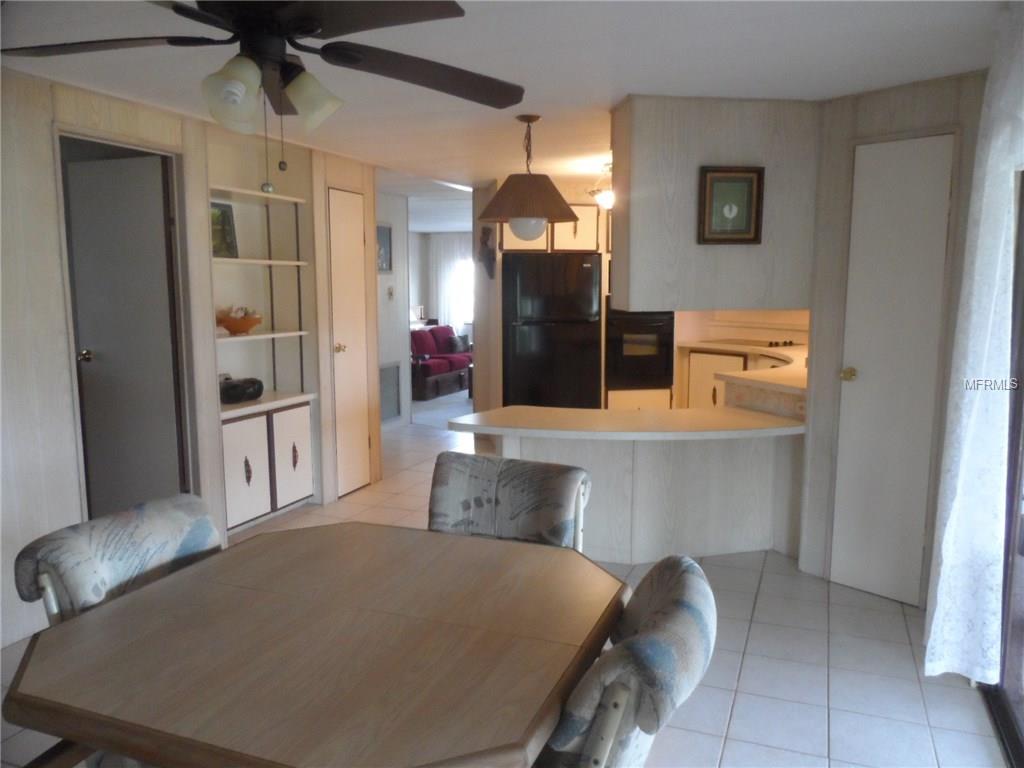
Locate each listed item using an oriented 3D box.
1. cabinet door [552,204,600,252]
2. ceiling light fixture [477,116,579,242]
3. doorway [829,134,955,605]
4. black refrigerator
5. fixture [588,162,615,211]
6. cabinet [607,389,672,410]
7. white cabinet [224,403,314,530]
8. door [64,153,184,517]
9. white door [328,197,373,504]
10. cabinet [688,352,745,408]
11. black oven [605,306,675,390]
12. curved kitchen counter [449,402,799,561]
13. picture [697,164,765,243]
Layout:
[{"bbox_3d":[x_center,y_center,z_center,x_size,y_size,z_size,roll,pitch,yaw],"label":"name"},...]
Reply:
[{"bbox_3d":[0.497,-1.210,5.530,0.370,0.370,0.020,-1,7,-3],"label":"cabinet door"},{"bbox_3d":[0.086,-1.038,3.603,0.503,0.624,0.503,0,8,0],"label":"ceiling light fixture"},{"bbox_3d":[1.722,-0.035,3.232,0.393,2.062,0.045,7,11,44],"label":"doorway"},{"bbox_3d":[0.260,-0.215,5.965,0.785,1.707,0.720,-1,8,-8],"label":"black refrigerator"},{"bbox_3d":[0.670,-1.376,5.000,0.270,0.315,0.270,-1,8,-9],"label":"fixture"},{"bbox_3d":[1.023,0.267,6.104,0.561,0.499,0.420,-1,8,-10],"label":"cabinet"},{"bbox_3d":[-1.648,0.492,4.466,0.360,0.678,0.789,3,8,23],"label":"white cabinet"},{"bbox_3d":[-2.004,-0.108,3.734,0.591,2.066,0.045,2,8,18],"label":"door"},{"bbox_3d":[-1.128,-0.272,4.903,0.040,2.064,0.383,3,8,23],"label":"white door"},{"bbox_3d":[1.725,0.098,5.970,0.489,0.720,0.030,6,10,40],"label":"cabinet"},{"bbox_3d":[0.971,-0.362,5.918,0.565,0.740,0.550,-1,8,-10],"label":"black oven"},{"bbox_3d":[0.605,0.551,3.795,1.870,0.755,0.850,0,8,-3],"label":"curved kitchen counter"},{"bbox_3d":[1.032,-0.834,3.316,0.310,0.356,0.030,-1,8,-7],"label":"picture"}]

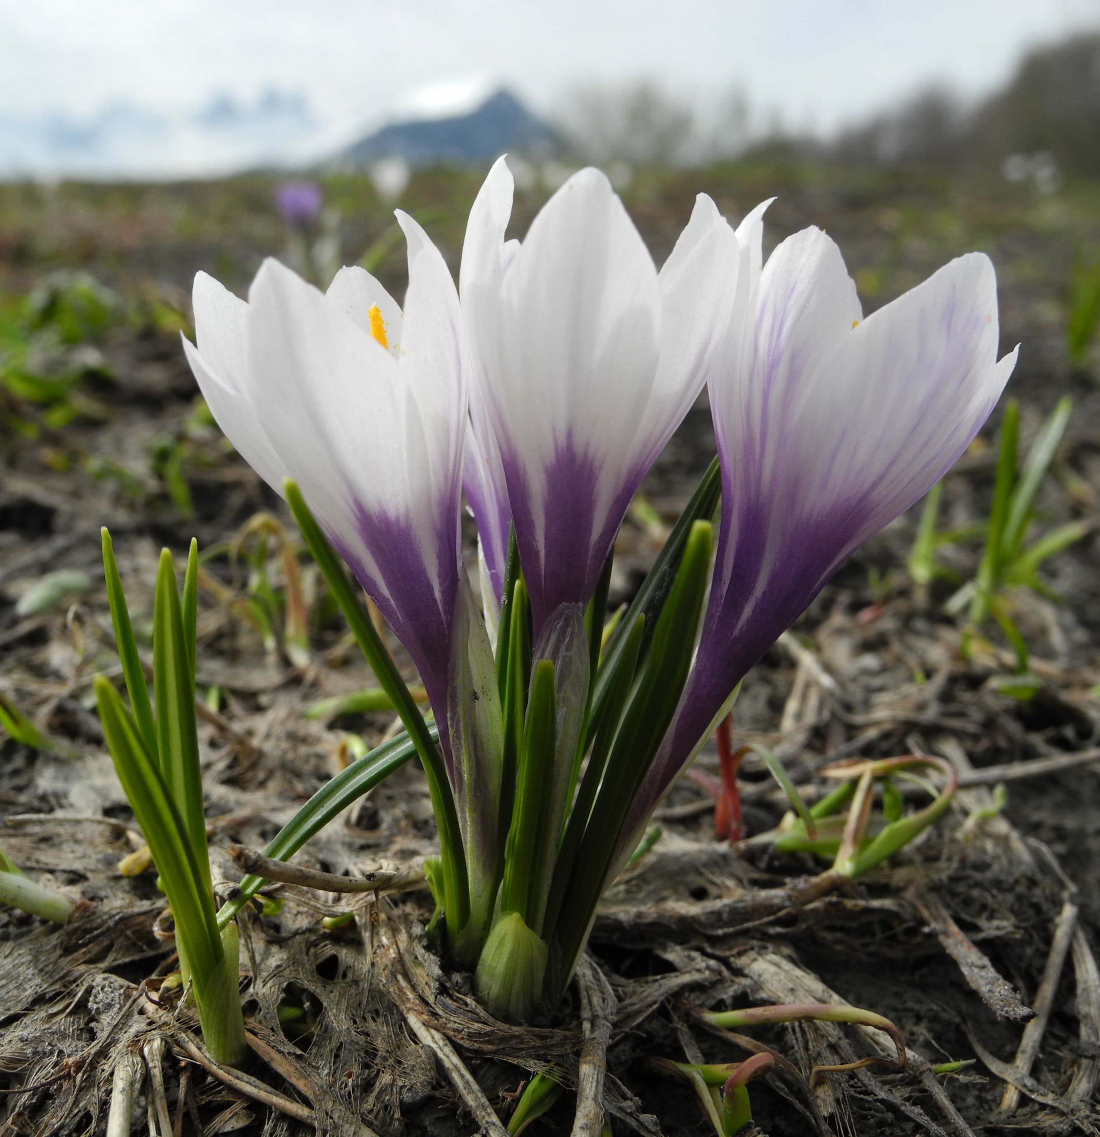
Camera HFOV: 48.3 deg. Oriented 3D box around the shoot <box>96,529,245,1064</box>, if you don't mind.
[{"bbox_3d":[-0.048,0.031,0.154,0.014,0.074,0.010,0,18,0],"label":"shoot"}]

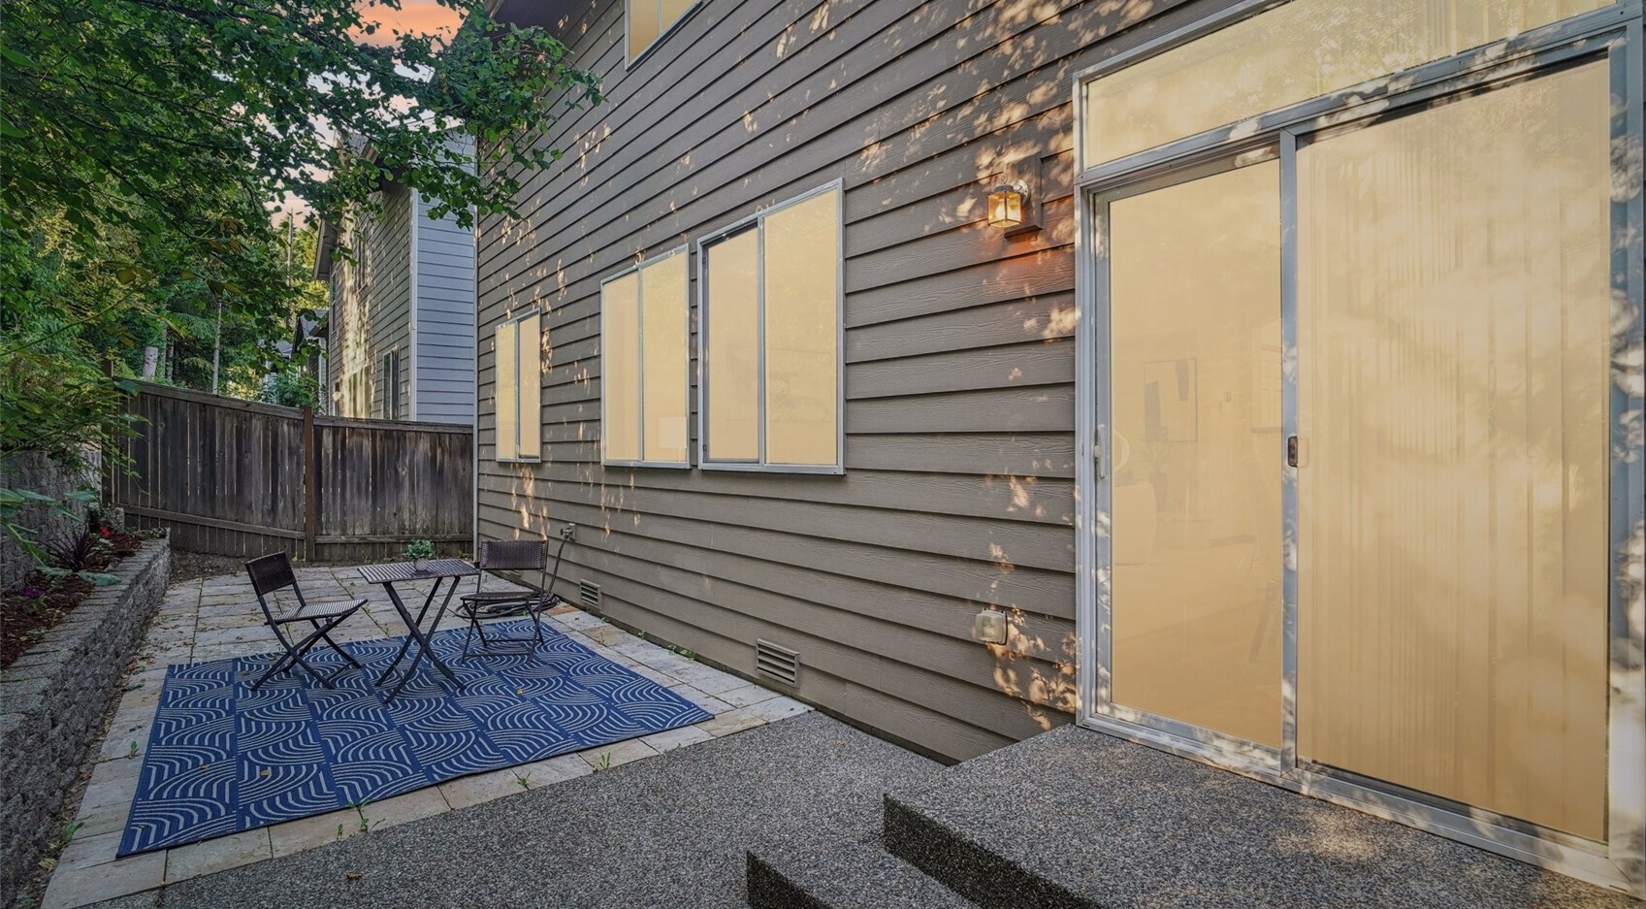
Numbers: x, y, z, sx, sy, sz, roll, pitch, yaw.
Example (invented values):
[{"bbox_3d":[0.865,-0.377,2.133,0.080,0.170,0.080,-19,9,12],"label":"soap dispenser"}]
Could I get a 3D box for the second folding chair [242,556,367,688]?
[{"bbox_3d":[-3.289,1.051,4.703,0.520,0.790,0.470,0,0,-13],"label":"second folding chair"}]

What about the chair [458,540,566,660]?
[{"bbox_3d":[-2.283,1.046,5.261,0.470,0.790,0.520,0,0,-8],"label":"chair"}]

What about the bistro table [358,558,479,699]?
[{"bbox_3d":[-2.502,1.083,4.538,0.590,0.725,0.600,0,0,-37],"label":"bistro table"}]

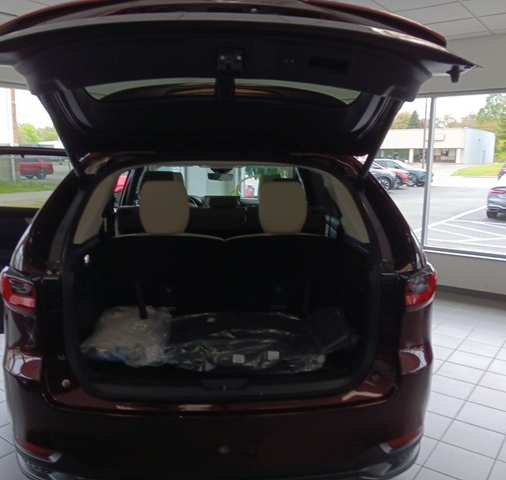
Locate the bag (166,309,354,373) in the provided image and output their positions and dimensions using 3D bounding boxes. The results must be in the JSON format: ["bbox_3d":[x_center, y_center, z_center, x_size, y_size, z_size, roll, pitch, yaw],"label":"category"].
[{"bbox_3d":[0.015,0.429,2.136,0.790,0.130,0.430,-1,9,-4],"label":"bag"}]

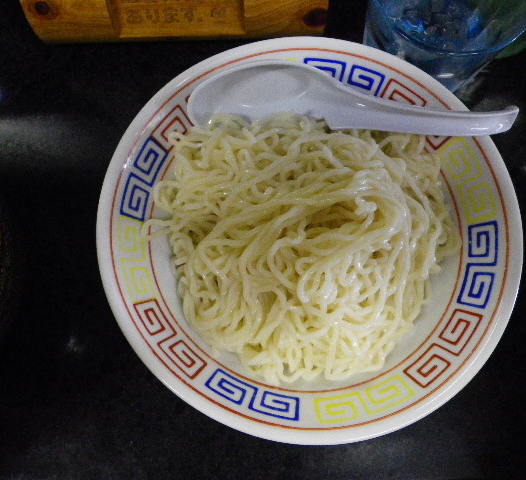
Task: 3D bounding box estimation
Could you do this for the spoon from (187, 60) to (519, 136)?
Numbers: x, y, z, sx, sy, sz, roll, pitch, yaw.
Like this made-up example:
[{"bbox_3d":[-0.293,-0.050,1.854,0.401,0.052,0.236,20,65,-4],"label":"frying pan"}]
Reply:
[{"bbox_3d":[0.045,-0.068,0.277,0.168,0.040,0.046,2,114,-3],"label":"spoon"}]

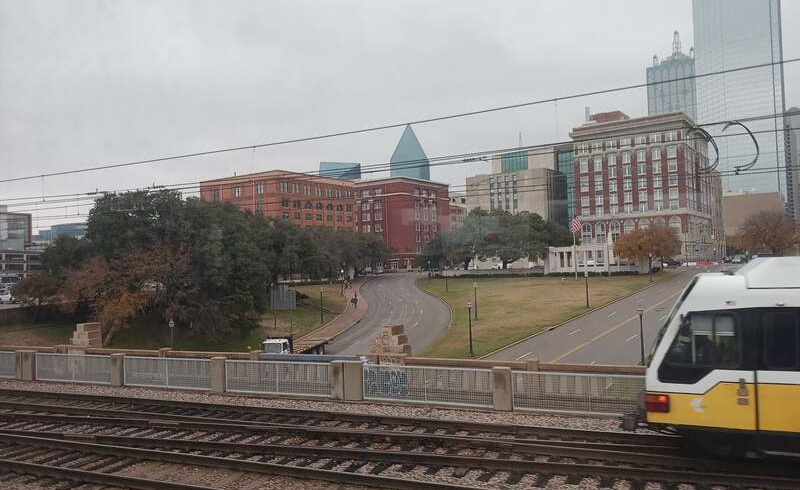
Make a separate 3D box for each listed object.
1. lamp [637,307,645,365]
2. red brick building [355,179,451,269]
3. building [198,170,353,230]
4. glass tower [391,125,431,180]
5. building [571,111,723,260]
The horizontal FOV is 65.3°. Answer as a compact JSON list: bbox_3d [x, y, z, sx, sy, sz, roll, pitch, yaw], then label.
[{"bbox_3d":[18.736,7.044,48.249,0.450,4.410,0.450,-3,-3,36],"label":"lamp"},{"bbox_3d":[-10.278,-5.321,229.669,49.000,31.000,30.800,-3,-3,36],"label":"red brick building"},{"bbox_3d":[-34.756,-4.550,179.869,31.200,27.300,31.200,-3,-3,36],"label":"building"},{"bbox_3d":[18.226,-78.238,973.569,50.000,219.700,50.000,-2,-2,13],"label":"glass tower"},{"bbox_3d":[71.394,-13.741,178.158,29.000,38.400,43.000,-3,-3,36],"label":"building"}]

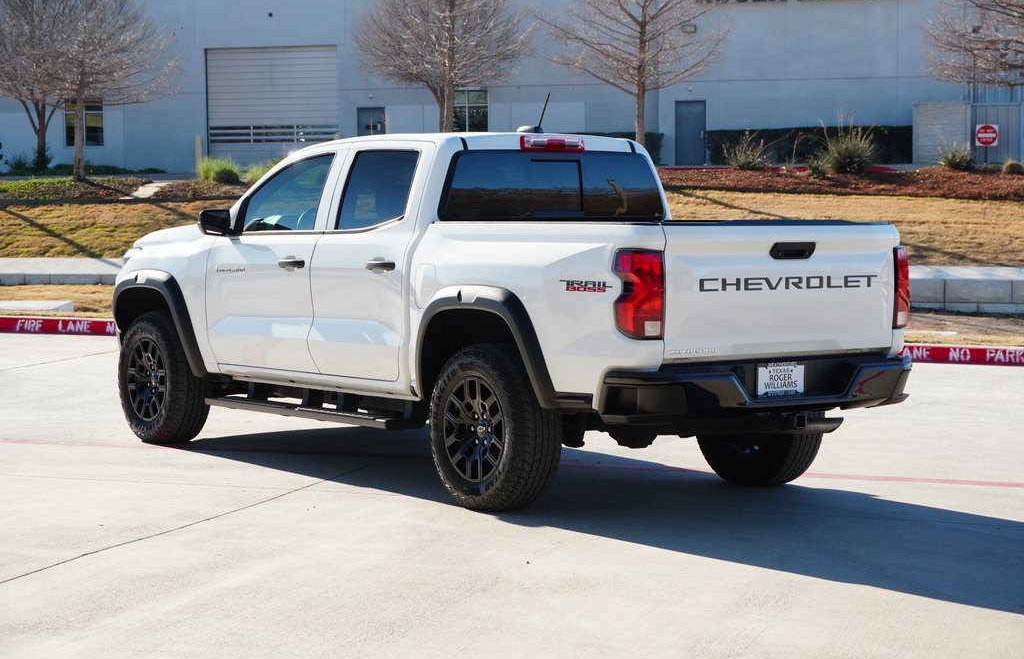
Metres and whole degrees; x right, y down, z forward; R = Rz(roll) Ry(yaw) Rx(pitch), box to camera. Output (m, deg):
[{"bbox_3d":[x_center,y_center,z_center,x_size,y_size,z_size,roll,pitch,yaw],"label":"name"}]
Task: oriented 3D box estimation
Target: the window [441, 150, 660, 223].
[{"bbox_3d":[0.231,-0.744,10.811,1.490,0.370,0.100,-2,4,-37],"label":"window"}]

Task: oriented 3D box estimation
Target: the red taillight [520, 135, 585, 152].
[{"bbox_3d":[0.199,-0.964,10.842,0.420,0.083,0.070,-2,4,-37],"label":"red taillight"}]

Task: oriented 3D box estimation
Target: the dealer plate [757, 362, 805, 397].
[{"bbox_3d":[1.236,0.230,9.524,0.308,0.160,0.020,-2,4,-37],"label":"dealer plate"}]

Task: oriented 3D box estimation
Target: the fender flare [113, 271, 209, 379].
[{"bbox_3d":[-2.086,-0.061,12.400,0.135,0.595,1.130,-2,4,-37],"label":"fender flare"}]

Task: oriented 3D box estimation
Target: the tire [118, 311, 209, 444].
[{"bbox_3d":[-2.092,0.296,12.530,0.272,0.790,0.790,-2,4,-37],"label":"tire"}]

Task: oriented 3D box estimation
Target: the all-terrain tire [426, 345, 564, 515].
[{"bbox_3d":[-0.083,0.469,9.869,0.272,0.790,0.790,-2,4,-37],"label":"all-terrain tire"}]

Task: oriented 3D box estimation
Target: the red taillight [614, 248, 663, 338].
[{"bbox_3d":[0.543,-0.151,9.041,0.215,0.395,0.150,-2,4,-37],"label":"red taillight"}]

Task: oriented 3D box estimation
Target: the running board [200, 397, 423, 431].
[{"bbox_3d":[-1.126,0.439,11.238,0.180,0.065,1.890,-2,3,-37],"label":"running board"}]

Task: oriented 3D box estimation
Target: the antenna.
[{"bbox_3d":[0.113,-1.133,10.948,0.070,0.215,0.280,-2,4,-37],"label":"antenna"}]

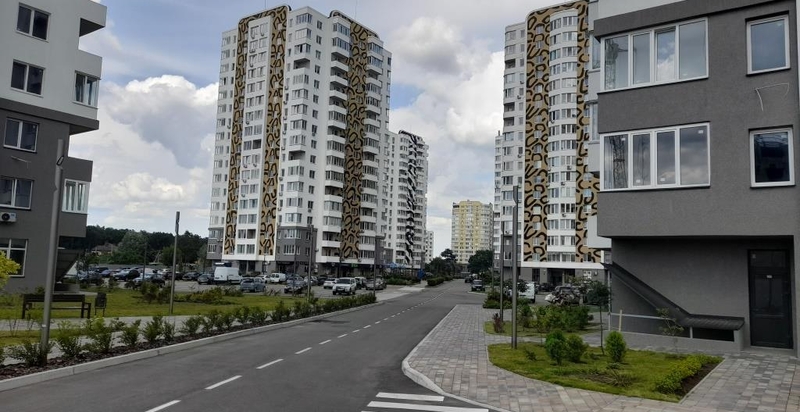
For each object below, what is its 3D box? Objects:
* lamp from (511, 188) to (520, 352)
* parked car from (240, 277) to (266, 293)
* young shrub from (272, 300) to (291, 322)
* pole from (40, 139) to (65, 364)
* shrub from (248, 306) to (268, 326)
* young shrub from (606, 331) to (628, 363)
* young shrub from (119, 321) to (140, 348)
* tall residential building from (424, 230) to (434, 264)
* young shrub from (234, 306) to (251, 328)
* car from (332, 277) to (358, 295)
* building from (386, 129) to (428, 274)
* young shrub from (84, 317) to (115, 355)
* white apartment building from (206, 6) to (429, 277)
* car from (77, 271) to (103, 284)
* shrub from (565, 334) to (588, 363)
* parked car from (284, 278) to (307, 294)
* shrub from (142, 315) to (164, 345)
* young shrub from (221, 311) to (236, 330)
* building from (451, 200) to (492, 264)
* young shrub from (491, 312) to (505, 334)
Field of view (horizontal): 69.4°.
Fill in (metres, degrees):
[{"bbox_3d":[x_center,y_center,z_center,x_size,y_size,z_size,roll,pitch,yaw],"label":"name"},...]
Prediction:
[{"bbox_3d":[2.809,1.427,13.911,0.150,3.950,0.150,1,-5,7],"label":"lamp"},{"bbox_3d":[-14.408,7.787,57.070,1.660,1.500,3.750,2,-5,3],"label":"parked car"},{"bbox_3d":[-4.573,4.057,22.406,0.697,0.794,0.697,2,-6,0],"label":"young shrub"},{"bbox_3d":[-7.071,0.881,11.791,0.170,4.571,0.170,1,-6,8],"label":"pole"},{"bbox_3d":[-5.419,4.232,22.129,0.728,0.728,0.728,1,-6,8],"label":"shrub"},{"bbox_3d":[4.434,2.871,11.807,0.420,0.660,0.420,1,-5,7],"label":"young shrub"},{"bbox_3d":[-6.095,2.880,13.072,0.497,0.587,0.497,2,-6,0],"label":"young shrub"},{"bbox_3d":[20.541,33.513,417.427,16.000,31.000,18.000,1,-6,8],"label":"tall residential building"},{"bbox_3d":[-5.263,3.677,19.380,0.536,0.619,0.536,2,-6,0],"label":"young shrub"},{"bbox_3d":[-5.648,8.308,60.090,1.850,1.780,4.700,2,-6,4],"label":"car"},{"bbox_3d":[-7.963,0.006,221.328,26.000,51.000,28.000,-2,-7,36],"label":"building"},{"bbox_3d":[-6.188,2.668,12.003,0.590,0.756,0.590,2,-6,0],"label":"young shrub"},{"bbox_3d":[-21.614,-11.494,129.587,25.800,53.800,28.300,-2,-7,35],"label":"white apartment building"},{"bbox_3d":[-32.217,7.369,60.070,1.770,1.470,4.250,1,-6,6],"label":"car"},{"bbox_3d":[3.870,3.135,12.736,0.528,0.616,0.528,2,-6,0],"label":"shrub"},{"bbox_3d":[-10.142,7.848,56.576,1.740,1.500,4.300,2,-6,3],"label":"parked car"},{"bbox_3d":[-6.739,3.376,15.795,0.571,0.779,0.571,1,-6,8],"label":"shrub"},{"bbox_3d":[-5.919,3.952,19.943,0.525,0.656,0.525,1,-6,8],"label":"young shrub"},{"bbox_3d":[52.864,23.039,414.292,27.000,49.000,22.000,1,-5,10],"label":"building"},{"bbox_3d":[3.527,4.250,20.900,0.481,0.756,0.481,1,-6,8],"label":"young shrub"}]

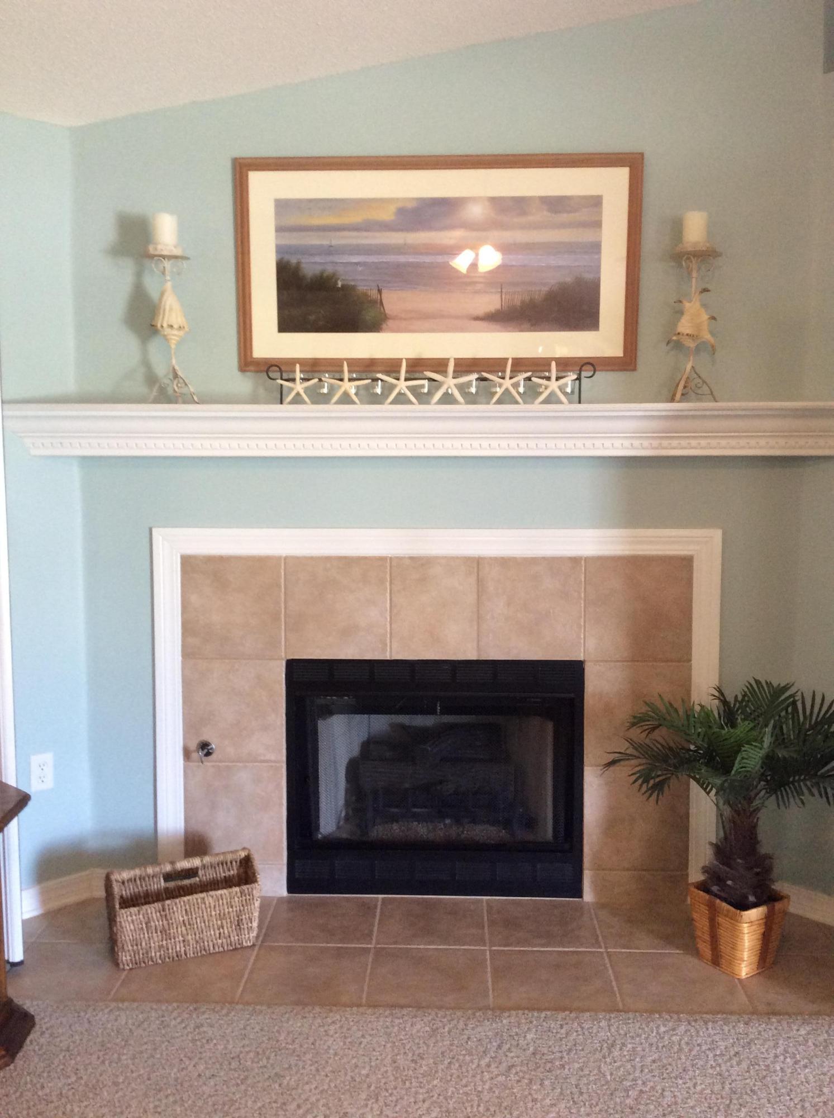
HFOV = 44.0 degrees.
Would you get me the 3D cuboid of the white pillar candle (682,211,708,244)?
[{"bbox_3d":[0.808,-0.963,2.996,0.074,0.089,0.074,0,4,2],"label":"white pillar candle"}]

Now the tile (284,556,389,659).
[{"bbox_3d":[-0.252,0.153,3.241,0.327,0.324,0.010,0,4,2],"label":"tile"}]

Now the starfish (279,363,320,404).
[{"bbox_3d":[-0.359,-0.522,3.097,0.125,0.127,0.022,0,4,2],"label":"starfish"}]

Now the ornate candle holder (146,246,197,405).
[{"bbox_3d":[-0.727,-0.691,3.073,0.150,0.469,0.146,0,4,2],"label":"ornate candle holder"}]

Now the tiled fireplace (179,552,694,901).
[{"bbox_3d":[0.057,0.550,3.332,1.640,1.120,0.050,0,4,2],"label":"tiled fireplace"}]

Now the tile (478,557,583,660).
[{"bbox_3d":[0.363,0.158,3.292,0.333,0.333,0.012,0,4,2],"label":"tile"}]

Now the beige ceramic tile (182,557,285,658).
[{"bbox_3d":[-0.583,0.153,3.253,0.321,0.327,0.010,0,4,2],"label":"beige ceramic tile"}]

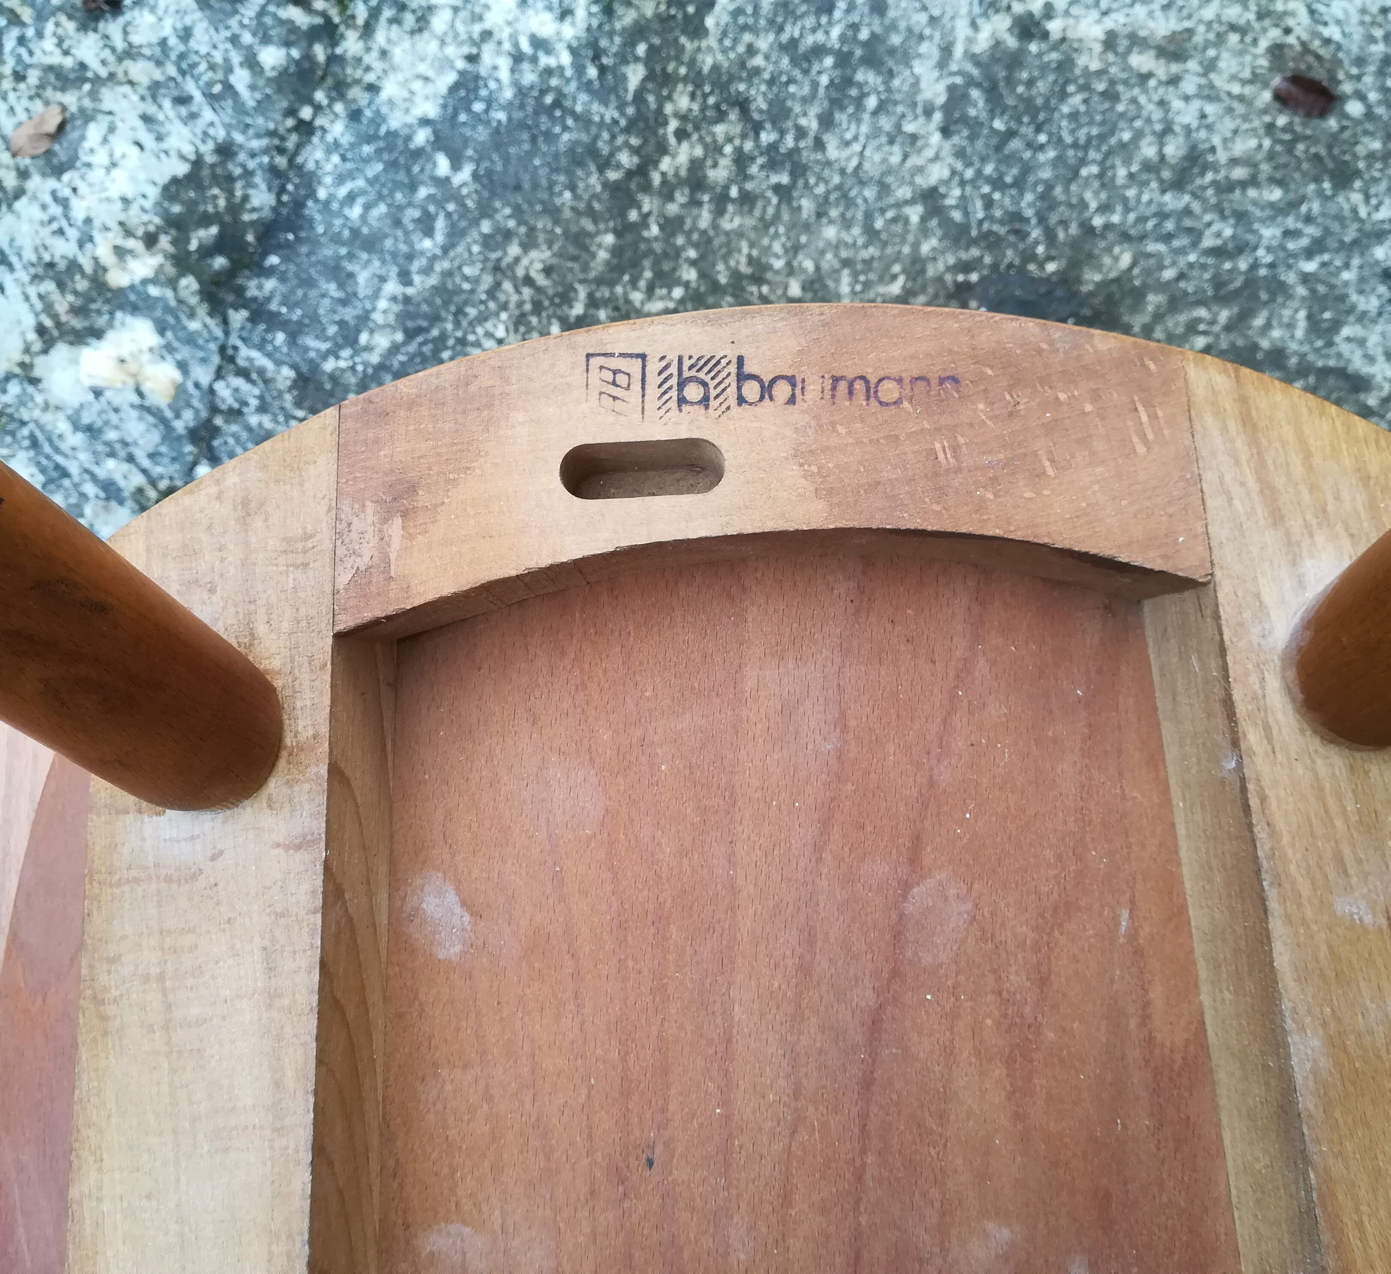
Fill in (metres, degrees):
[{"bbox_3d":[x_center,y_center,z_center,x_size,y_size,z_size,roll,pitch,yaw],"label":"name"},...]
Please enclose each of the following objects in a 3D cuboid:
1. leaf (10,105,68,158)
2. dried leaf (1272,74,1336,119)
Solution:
[{"bbox_3d":[-0.497,-0.383,0.966,0.032,0.010,0.053,17,72,8],"label":"leaf"},{"bbox_3d":[0.444,-0.395,0.931,0.041,0.010,0.032,32,75,12],"label":"dried leaf"}]

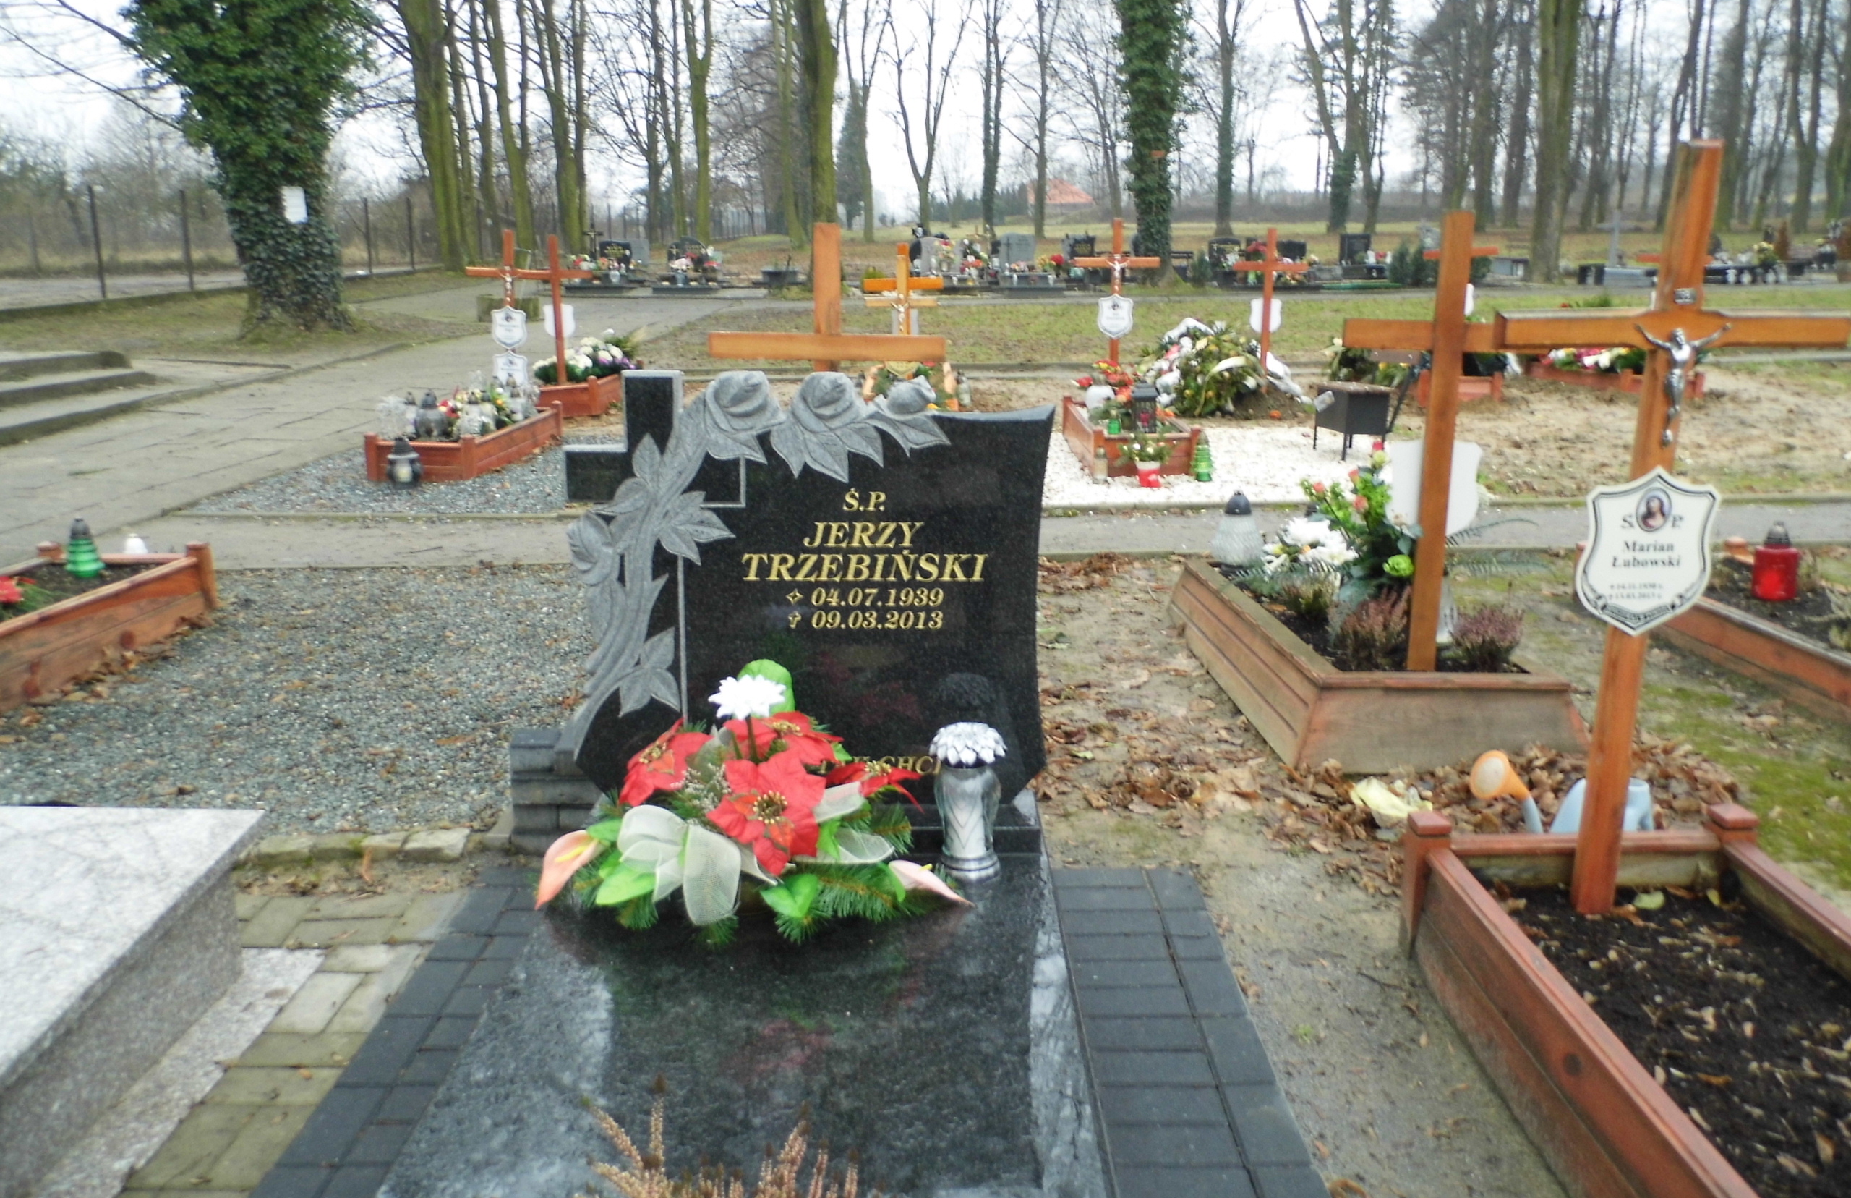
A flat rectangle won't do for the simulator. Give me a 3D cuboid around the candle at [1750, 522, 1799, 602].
[{"bbox_3d":[2.862,-0.129,4.500,0.135,0.262,0.135,-1,14,1],"label":"candle"}]

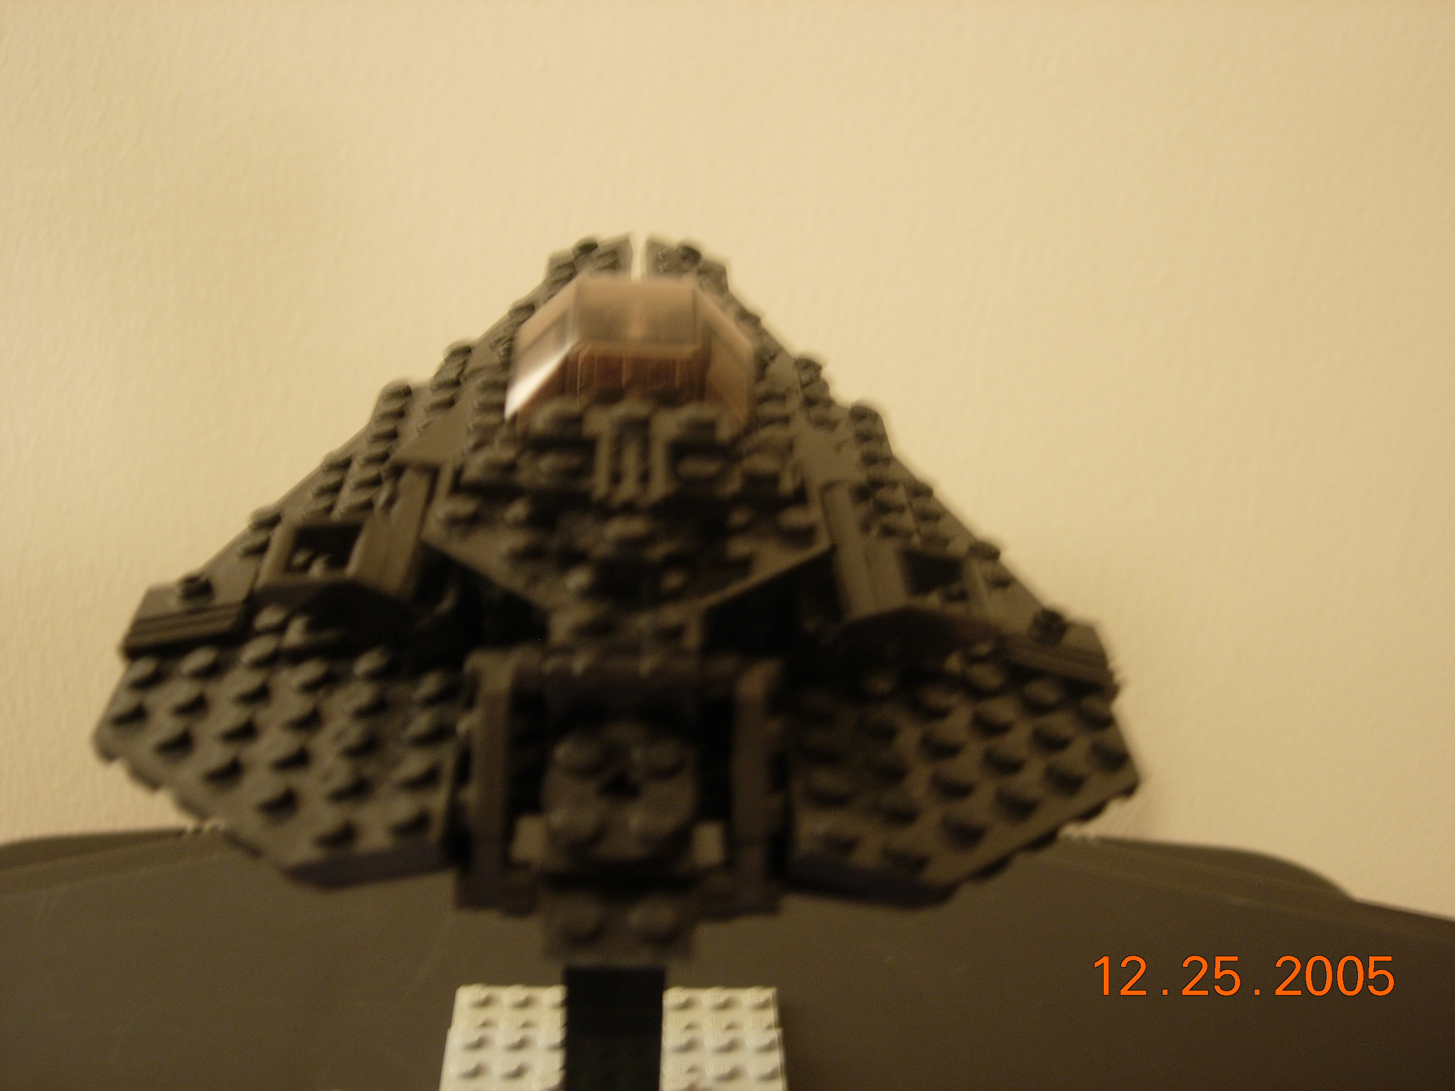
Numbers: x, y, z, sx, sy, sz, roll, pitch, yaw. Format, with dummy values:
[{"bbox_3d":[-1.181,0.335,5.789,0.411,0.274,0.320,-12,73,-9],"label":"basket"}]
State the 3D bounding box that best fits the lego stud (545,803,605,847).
[{"bbox_3d":[-0.016,0.029,0.181,0.005,0.002,0.005,1,55,-5],"label":"lego stud"}]

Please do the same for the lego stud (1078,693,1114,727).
[{"bbox_3d":[0.048,0.021,0.223,0.005,0.002,0.005,16,27,-11],"label":"lego stud"}]

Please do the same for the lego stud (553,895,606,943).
[{"bbox_3d":[-0.016,0.040,0.184,0.005,0.002,0.005,1,55,-5],"label":"lego stud"}]

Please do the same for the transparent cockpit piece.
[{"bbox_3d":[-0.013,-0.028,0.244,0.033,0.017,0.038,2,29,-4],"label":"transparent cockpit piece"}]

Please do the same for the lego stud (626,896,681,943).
[{"bbox_3d":[-0.008,0.040,0.184,0.005,0.002,0.005,1,55,-5],"label":"lego stud"}]

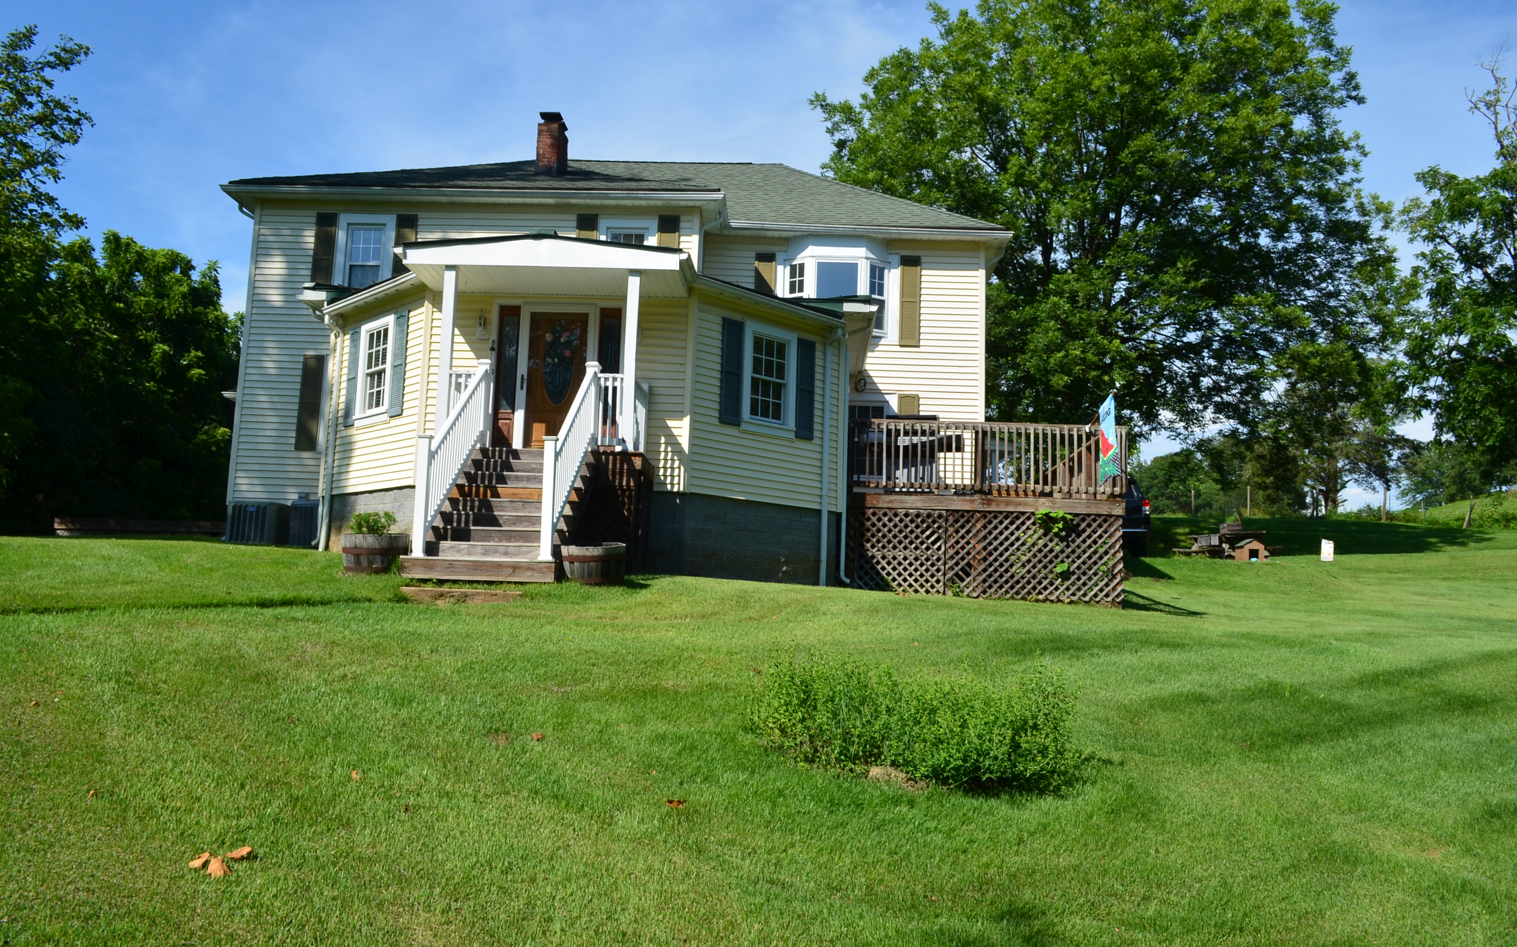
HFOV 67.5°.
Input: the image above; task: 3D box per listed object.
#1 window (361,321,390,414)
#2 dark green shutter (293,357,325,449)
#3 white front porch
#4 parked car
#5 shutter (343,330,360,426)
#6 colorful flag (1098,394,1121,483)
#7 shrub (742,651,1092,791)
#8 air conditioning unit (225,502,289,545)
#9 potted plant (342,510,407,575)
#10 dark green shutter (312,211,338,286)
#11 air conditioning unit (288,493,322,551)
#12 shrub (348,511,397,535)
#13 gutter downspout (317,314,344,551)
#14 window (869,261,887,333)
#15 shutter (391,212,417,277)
[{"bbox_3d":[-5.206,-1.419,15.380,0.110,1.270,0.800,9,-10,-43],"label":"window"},{"bbox_3d":[-7.312,-1.150,18.506,0.356,1.578,0.040,2,-7,2],"label":"dark green shutter"},{"bbox_3d":[-2.591,-0.861,12.648,3.350,4.100,3.100,2,-7,2],"label":"white front porch"},{"bbox_3d":[7.318,1.102,26.027,1.890,1.750,4.750,2,-7,2],"label":"parked car"},{"bbox_3d":[-5.663,-1.339,15.803,0.045,1.380,0.370,9,-10,-43],"label":"shutter"},{"bbox_3d":[4.573,-0.456,14.800,0.100,1.100,0.700,2,-7,2],"label":"colorful flag"},{"bbox_3d":[0.715,1.066,5.039,1.380,0.500,0.600,-1,-8,20],"label":"shrub"},{"bbox_3d":[-7.759,0.812,17.686,0.713,0.661,0.700,2,-7,2],"label":"air conditioning unit"},{"bbox_3d":[-3.866,0.697,11.488,0.660,0.637,0.660,2,-7,0],"label":"potted plant"},{"bbox_3d":[-7.217,-3.554,18.819,0.346,1.578,0.040,2,-7,2],"label":"dark green shutter"},{"bbox_3d":[-6.765,0.823,17.525,0.660,0.727,0.680,2,-7,2],"label":"air conditioning unit"},{"bbox_3d":[-3.913,0.528,11.509,0.500,0.300,0.460,2,-7,0],"label":"shrub"},{"bbox_3d":[-6.048,-0.576,15.928,0.190,3.323,0.090,9,-10,-43],"label":"gutter downspout"},{"bbox_3d":[2.303,-3.385,21.777,0.440,1.320,0.100,6,-9,-32],"label":"window"},{"bbox_3d":[-5.280,-3.169,16.886,0.320,1.420,0.045,2,-7,2],"label":"shutter"}]

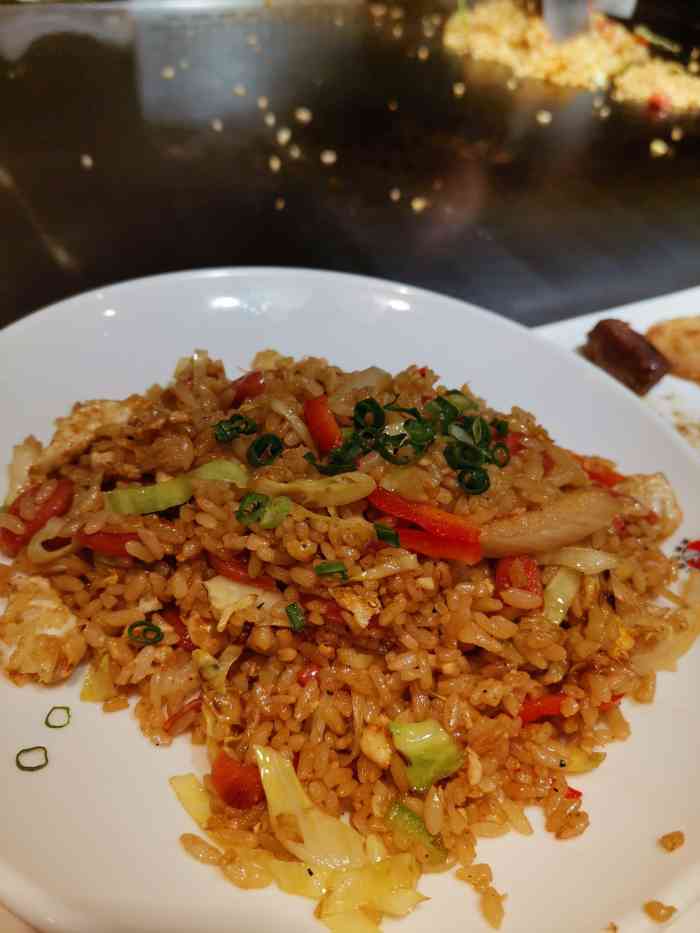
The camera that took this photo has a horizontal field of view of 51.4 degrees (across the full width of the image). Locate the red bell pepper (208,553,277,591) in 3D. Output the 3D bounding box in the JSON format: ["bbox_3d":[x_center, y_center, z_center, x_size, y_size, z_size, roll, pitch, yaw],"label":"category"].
[{"bbox_3d":[-0.026,0.026,0.179,0.018,0.005,0.005,21,42,11],"label":"red bell pepper"}]

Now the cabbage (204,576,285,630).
[{"bbox_3d":[-0.025,0.033,0.174,0.018,0.006,0.011,15,41,5],"label":"cabbage"}]

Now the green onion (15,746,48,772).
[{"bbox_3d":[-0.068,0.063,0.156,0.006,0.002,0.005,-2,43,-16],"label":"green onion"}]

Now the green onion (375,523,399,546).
[{"bbox_3d":[0.010,0.018,0.190,0.008,0.004,0.004,30,44,21],"label":"green onion"}]

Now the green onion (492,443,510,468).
[{"bbox_3d":[0.045,-0.003,0.217,0.005,0.006,0.005,6,41,-5],"label":"green onion"}]

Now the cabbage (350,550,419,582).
[{"bbox_3d":[0.009,0.027,0.195,0.018,0.005,0.006,-13,47,-25],"label":"cabbage"}]

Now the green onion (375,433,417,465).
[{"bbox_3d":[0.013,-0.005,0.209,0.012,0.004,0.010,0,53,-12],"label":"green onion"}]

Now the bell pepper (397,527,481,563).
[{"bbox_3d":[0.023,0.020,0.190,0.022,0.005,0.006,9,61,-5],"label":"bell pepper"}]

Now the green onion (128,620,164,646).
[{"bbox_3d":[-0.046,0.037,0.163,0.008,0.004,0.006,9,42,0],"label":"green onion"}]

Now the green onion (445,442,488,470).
[{"bbox_3d":[0.036,-0.003,0.224,0.012,0.005,0.010,0,42,-12],"label":"green onion"}]

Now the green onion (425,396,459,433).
[{"bbox_3d":[0.026,-0.015,0.204,0.009,0.007,0.008,9,42,0],"label":"green onion"}]

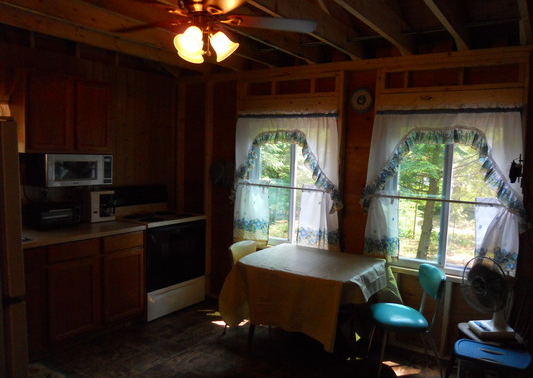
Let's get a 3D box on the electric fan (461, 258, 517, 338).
[{"bbox_3d":[1.420,0.709,2.800,0.270,0.485,0.340,0,6,-15],"label":"electric fan"}]

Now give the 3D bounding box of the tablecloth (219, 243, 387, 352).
[{"bbox_3d":[0.320,0.939,3.403,1.020,0.750,0.850,5,7,34],"label":"tablecloth"}]

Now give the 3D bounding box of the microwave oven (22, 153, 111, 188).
[{"bbox_3d":[-1.680,-0.167,3.668,0.370,0.260,0.600,5,7,34],"label":"microwave oven"}]

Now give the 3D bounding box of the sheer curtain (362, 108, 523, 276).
[{"bbox_3d":[1.287,0.021,3.280,1.100,1.220,0.120,5,7,34],"label":"sheer curtain"}]

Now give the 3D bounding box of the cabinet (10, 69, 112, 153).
[{"bbox_3d":[-1.709,-0.610,3.621,0.305,0.615,0.755,5,7,34],"label":"cabinet"}]

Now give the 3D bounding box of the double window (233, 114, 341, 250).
[{"bbox_3d":[0.154,-0.076,4.035,1.120,1.220,0.120,5,7,34],"label":"double window"}]

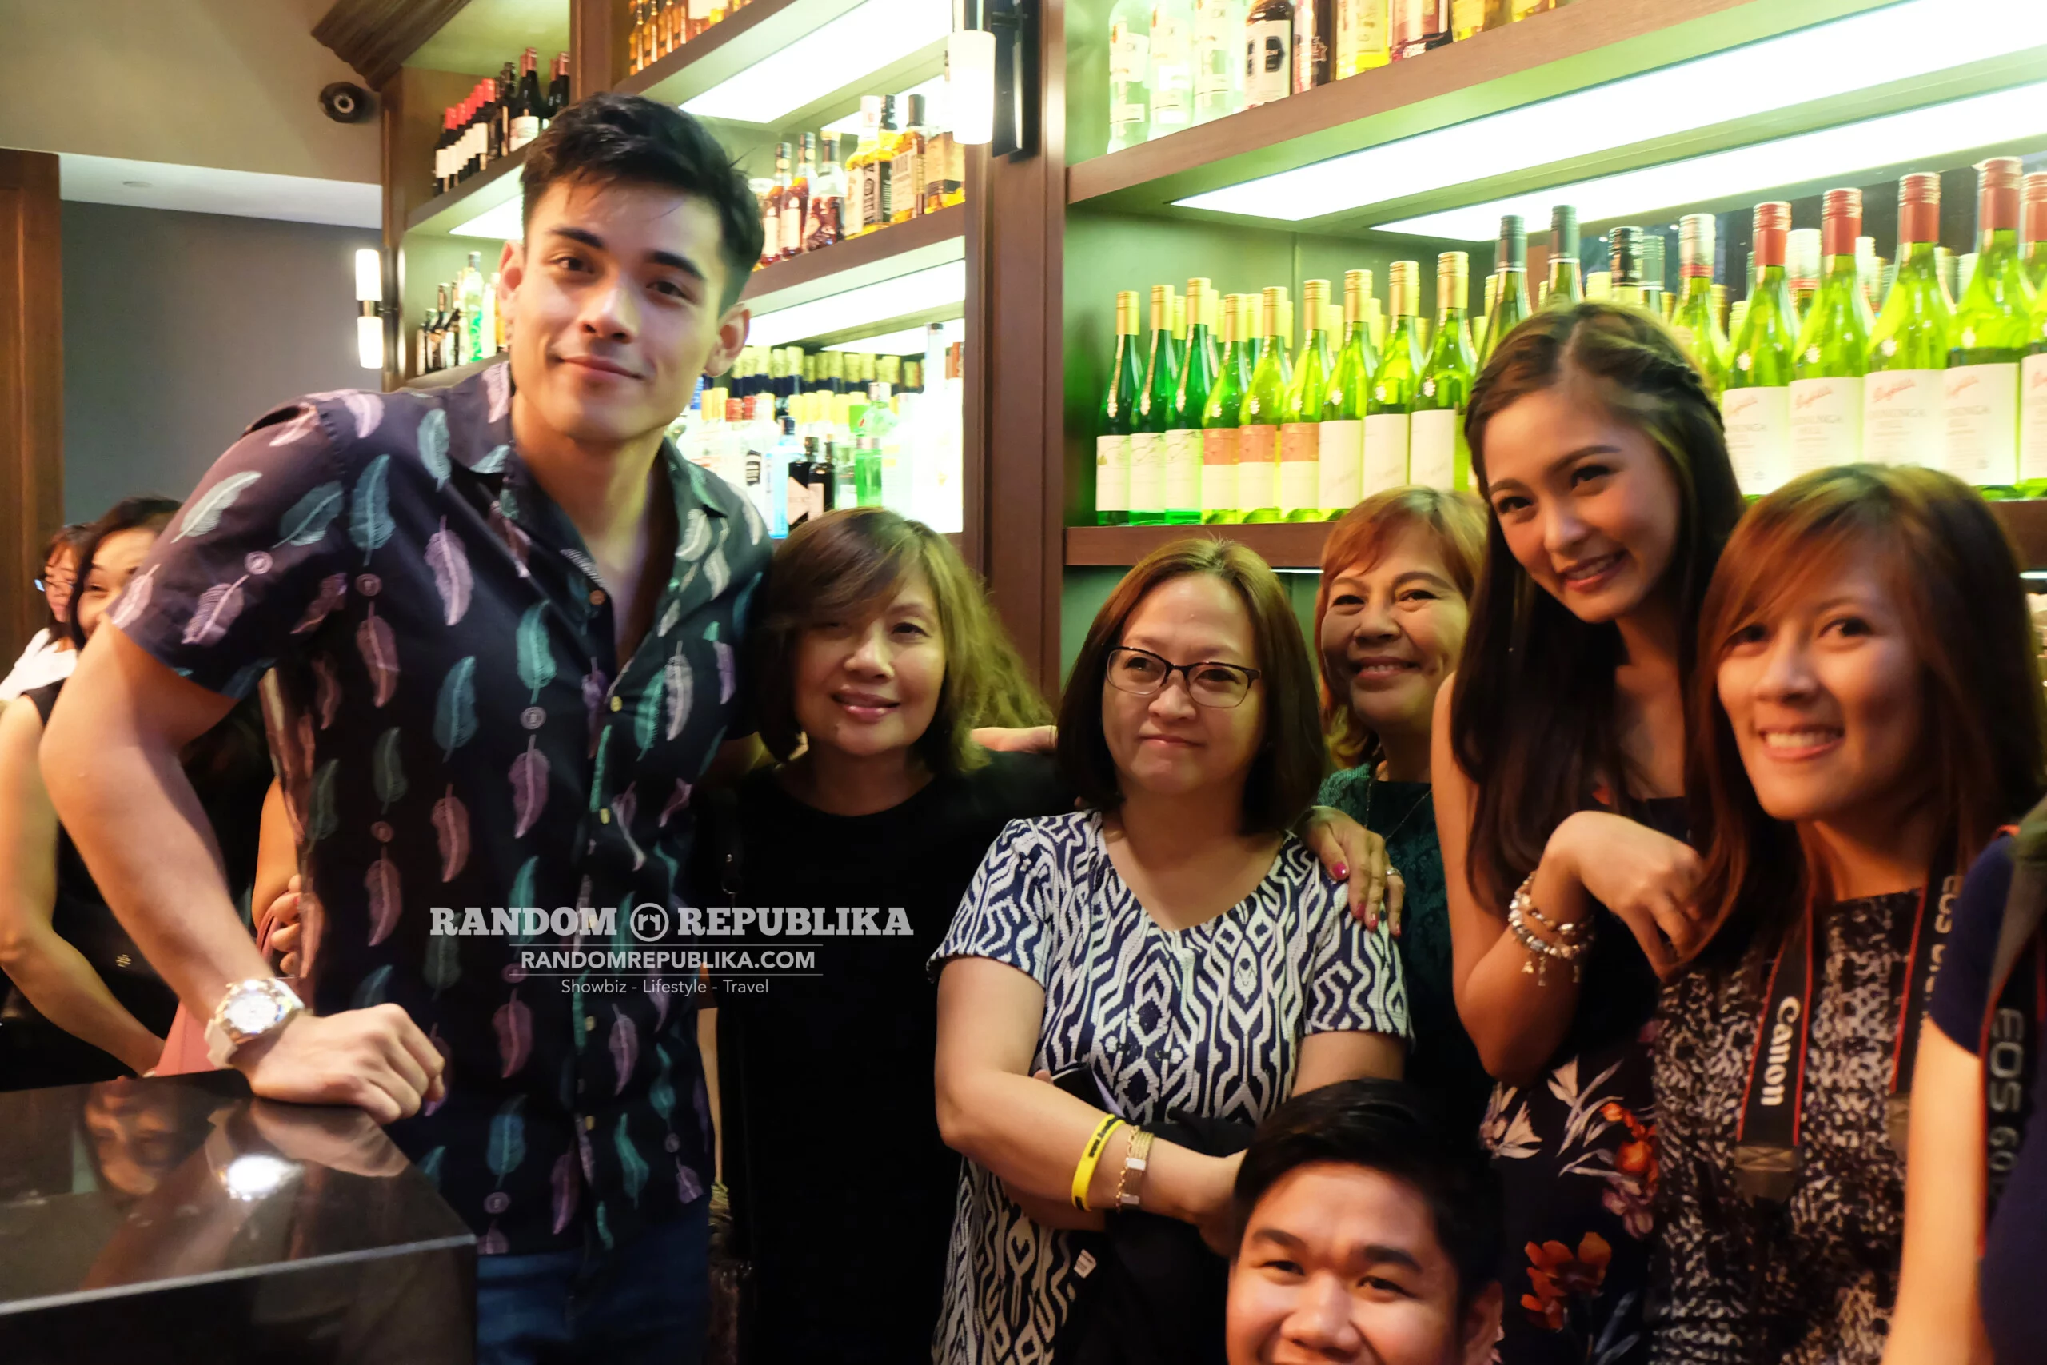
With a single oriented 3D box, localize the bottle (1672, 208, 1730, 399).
[{"bbox_3d":[0.679,-0.324,2.018,0.080,0.298,0.080,-1,4,-30],"label":"bottle"}]

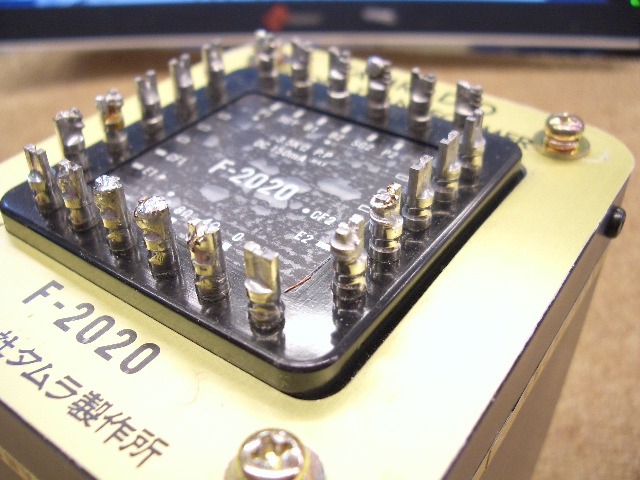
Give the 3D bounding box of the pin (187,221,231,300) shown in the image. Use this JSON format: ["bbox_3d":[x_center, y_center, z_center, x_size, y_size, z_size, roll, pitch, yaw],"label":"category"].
[{"bbox_3d":[-0.015,0.003,0.090,0.005,0.012,0.005,-1,38,1],"label":"pin"}]

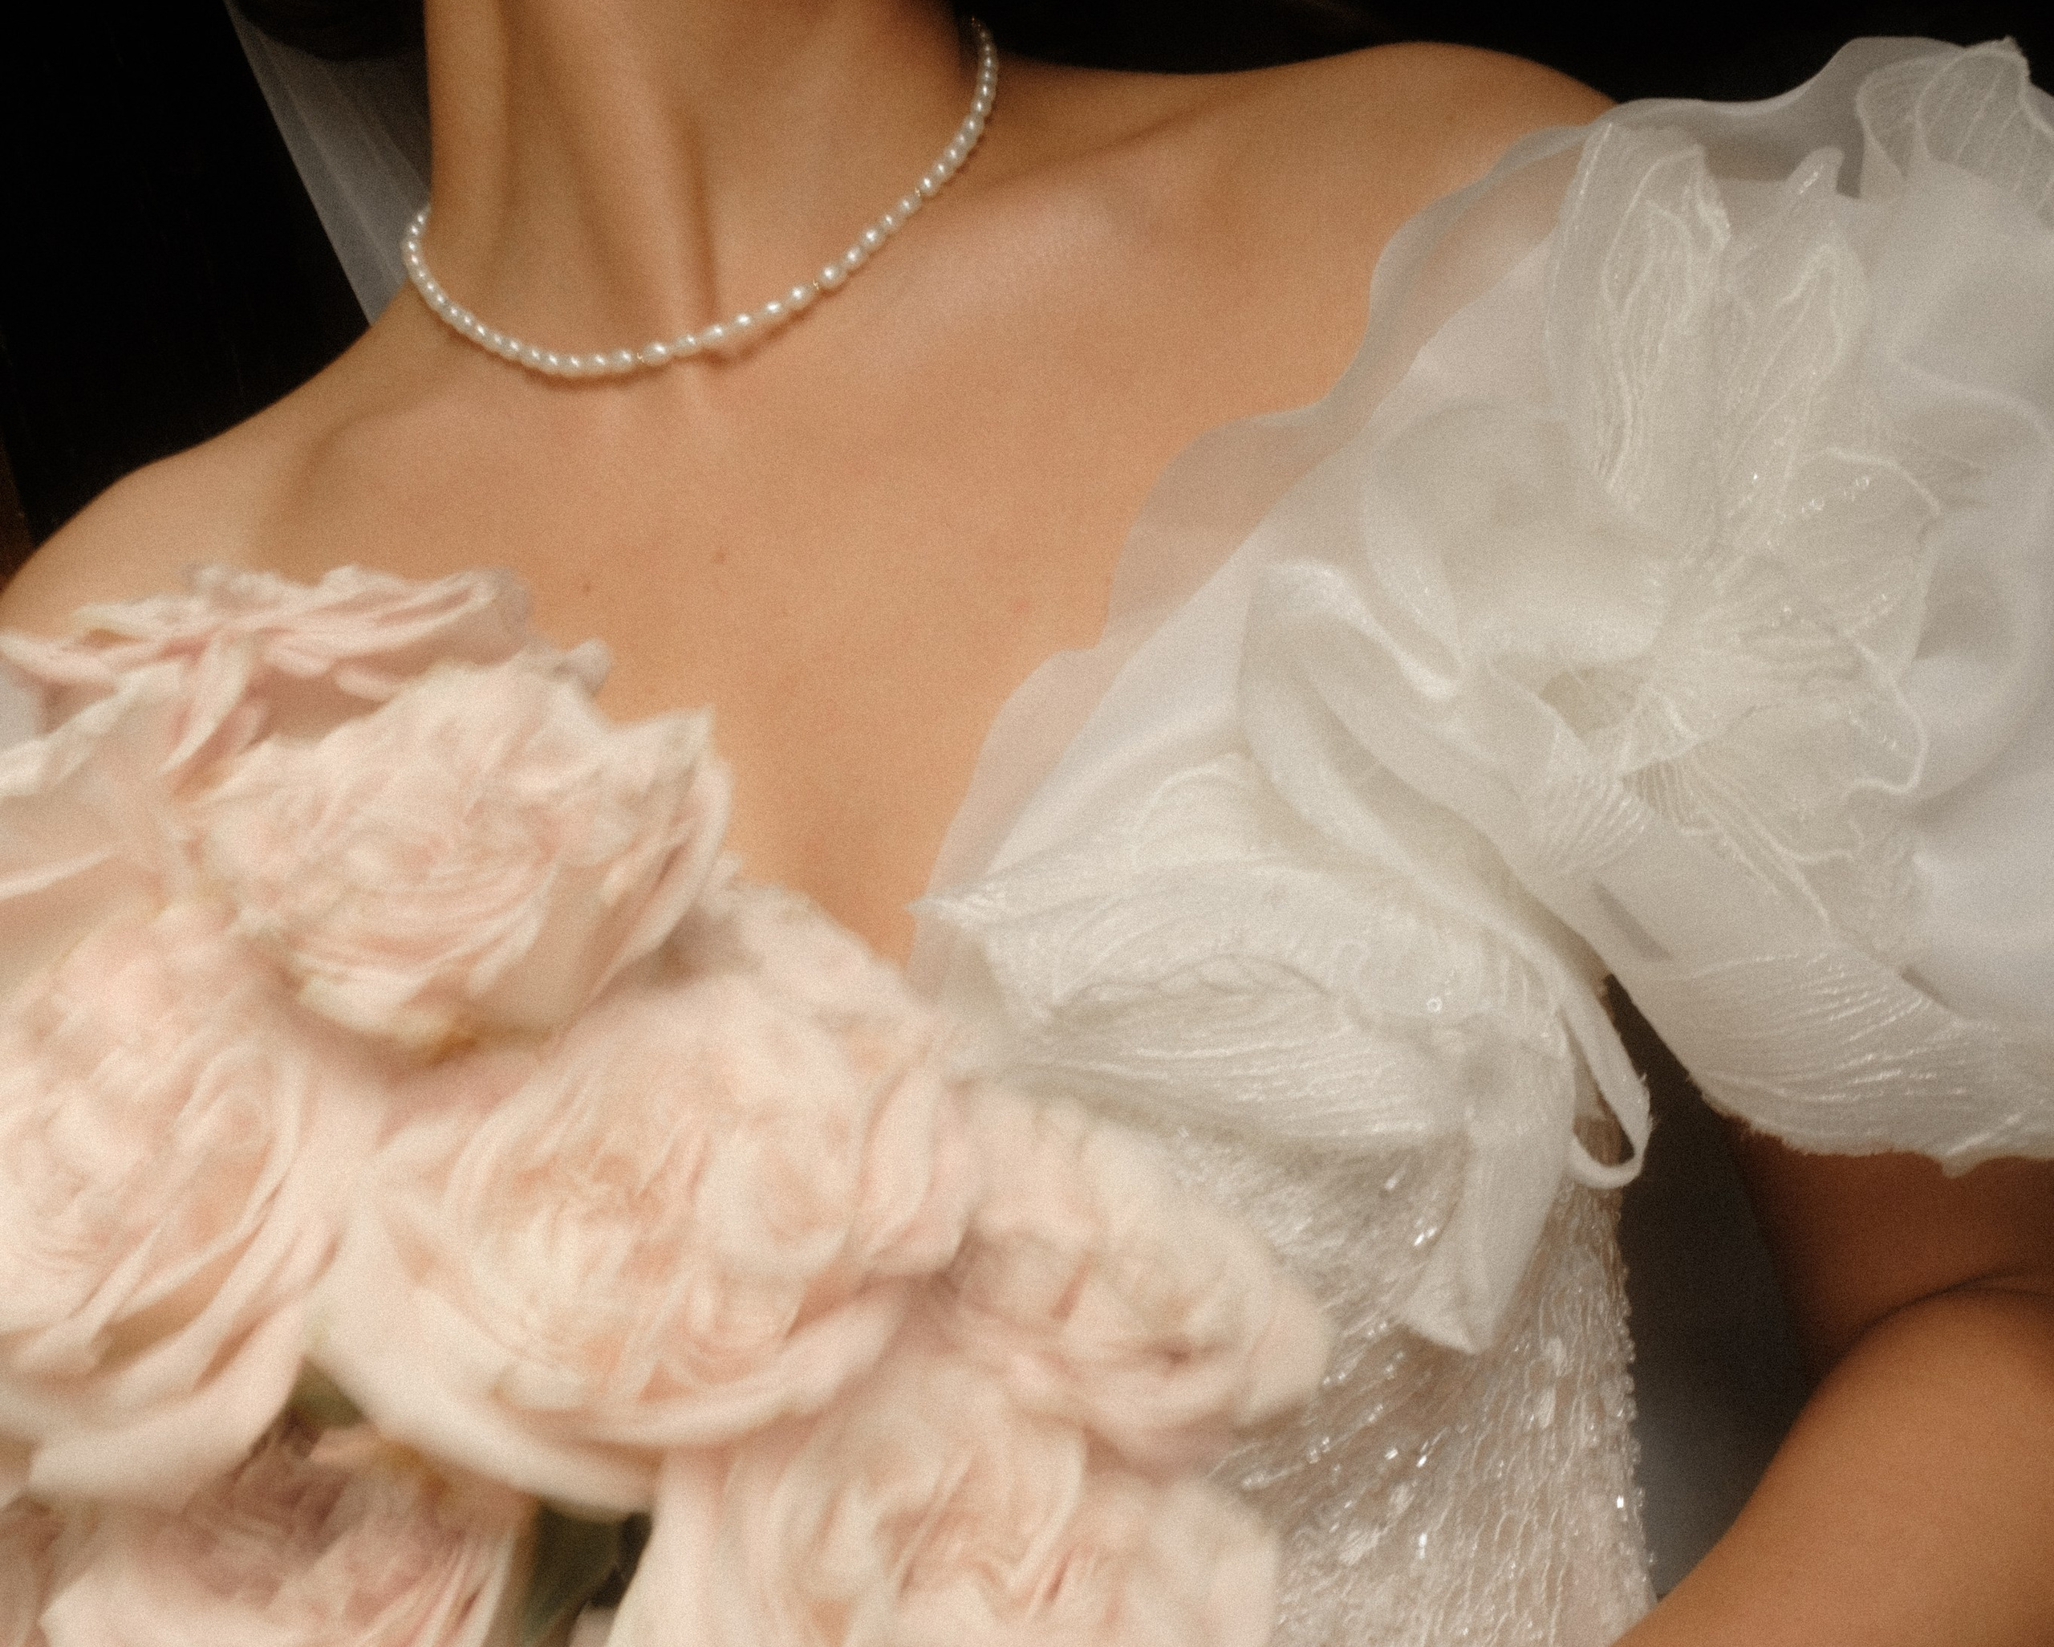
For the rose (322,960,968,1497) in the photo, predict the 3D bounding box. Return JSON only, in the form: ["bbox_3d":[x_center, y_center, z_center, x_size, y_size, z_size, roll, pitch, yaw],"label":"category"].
[{"bbox_3d":[-0.057,0.060,0.445,0.095,0.086,0.065,2,-22,-6],"label":"rose"}]

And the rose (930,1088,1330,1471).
[{"bbox_3d":[0.015,0.072,0.475,0.072,0.066,0.055,5,-10,-17],"label":"rose"}]

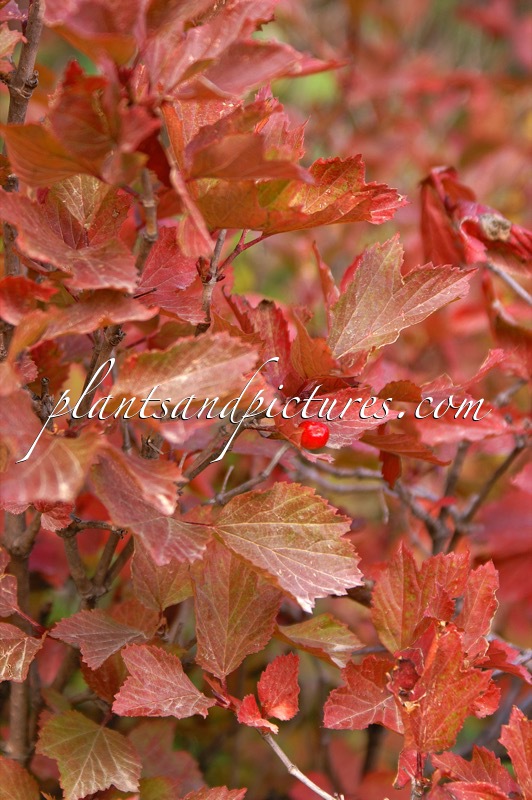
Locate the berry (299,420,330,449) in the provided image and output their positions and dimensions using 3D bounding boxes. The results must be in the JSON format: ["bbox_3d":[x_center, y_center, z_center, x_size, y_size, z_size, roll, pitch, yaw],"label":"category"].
[{"bbox_3d":[0.018,0.013,0.731,0.010,0.010,0.010,0,15,0],"label":"berry"}]

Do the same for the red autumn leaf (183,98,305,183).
[{"bbox_3d":[-0.007,-0.091,0.702,0.044,0.028,0.019,8,15,-2],"label":"red autumn leaf"}]

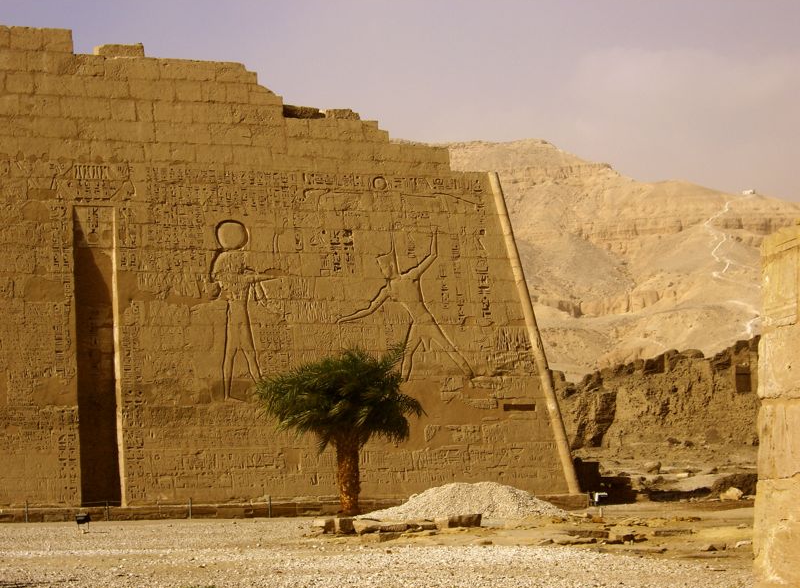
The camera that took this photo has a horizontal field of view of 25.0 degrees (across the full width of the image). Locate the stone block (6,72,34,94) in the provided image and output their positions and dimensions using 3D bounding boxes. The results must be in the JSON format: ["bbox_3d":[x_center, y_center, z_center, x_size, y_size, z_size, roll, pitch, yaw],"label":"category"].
[{"bbox_3d":[-14.977,-8.170,70.853,1.061,0.851,0.900,1,-6,-18],"label":"stone block"}]

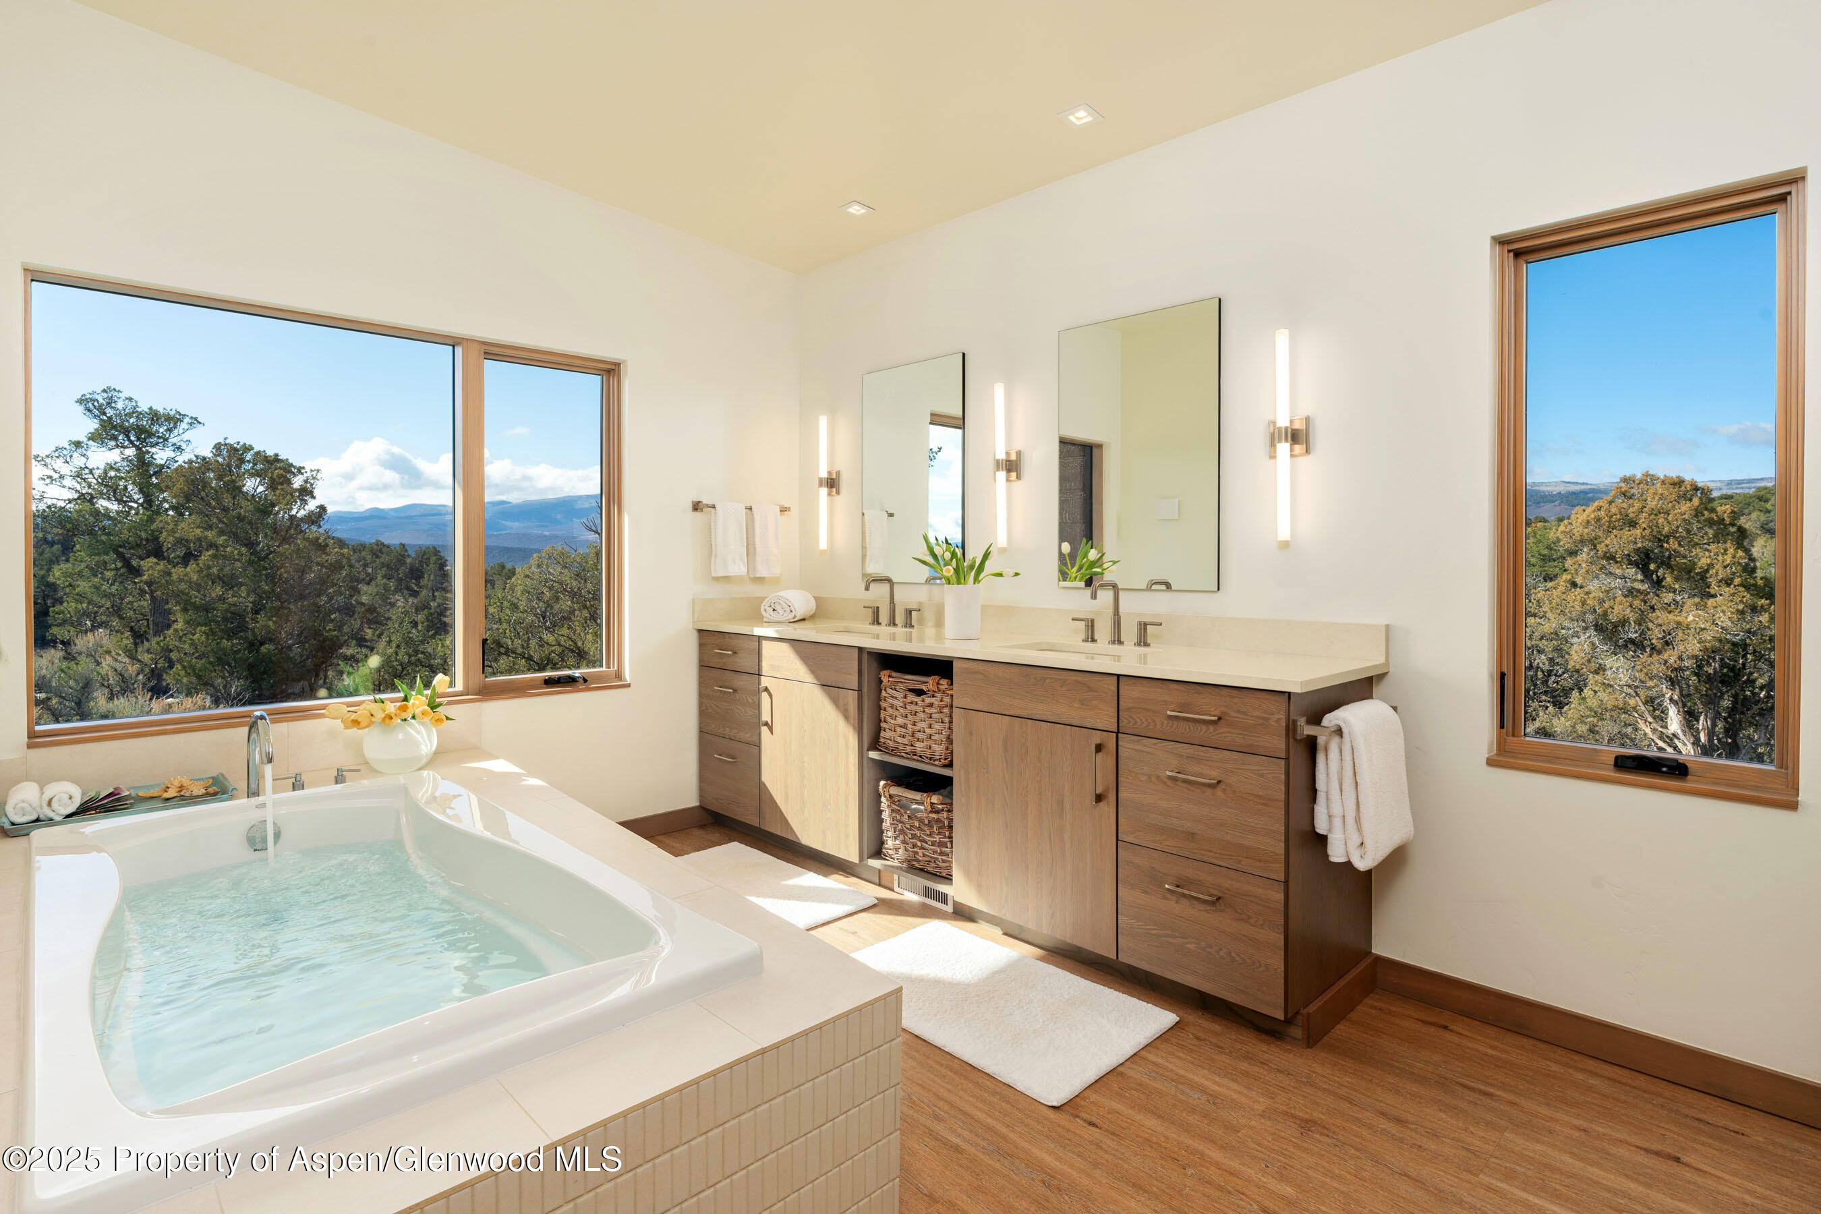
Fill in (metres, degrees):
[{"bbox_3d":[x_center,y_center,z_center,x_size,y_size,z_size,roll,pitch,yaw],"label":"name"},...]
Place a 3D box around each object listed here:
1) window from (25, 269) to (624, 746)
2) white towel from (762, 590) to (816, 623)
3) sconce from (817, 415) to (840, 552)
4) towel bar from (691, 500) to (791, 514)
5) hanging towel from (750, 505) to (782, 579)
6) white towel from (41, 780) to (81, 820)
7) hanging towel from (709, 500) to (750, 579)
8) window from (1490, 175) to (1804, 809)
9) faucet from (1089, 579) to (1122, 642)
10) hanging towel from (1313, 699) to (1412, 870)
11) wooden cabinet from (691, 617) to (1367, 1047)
[{"bbox_3d":[-1.843,-0.312,3.187,1.800,1.345,0.100,-2,3,-43],"label":"window"},{"bbox_3d":[-0.547,0.003,4.117,0.170,0.132,0.200,1,2,21],"label":"white towel"},{"bbox_3d":[-0.379,-0.561,4.148,0.105,0.612,0.110,-2,3,-43],"label":"sconce"},{"bbox_3d":[-0.733,-0.444,4.105,0.510,0.050,0.080,-3,4,-44],"label":"towel bar"},{"bbox_3d":[-0.663,-0.297,4.146,0.160,0.335,0.075,-3,4,-44],"label":"hanging towel"},{"bbox_3d":[-2.297,0.523,2.467,0.075,0.080,0.140,-2,3,-43],"label":"white towel"},{"bbox_3d":[-0.809,-0.297,4.059,0.175,0.330,0.070,-2,3,-43],"label":"hanging towel"},{"bbox_3d":[1.686,-0.249,2.127,0.090,1.325,0.560,-3,4,-44],"label":"window"},{"bbox_3d":[0.641,0.021,2.973,0.155,0.210,0.055,-2,3,-43],"label":"faucet"},{"bbox_3d":[1.118,0.426,2.258,0.320,0.385,0.130,-3,4,-44],"label":"hanging towel"},{"bbox_3d":[0.173,0.565,3.255,0.565,0.900,2.650,-2,3,-43],"label":"wooden cabinet"}]

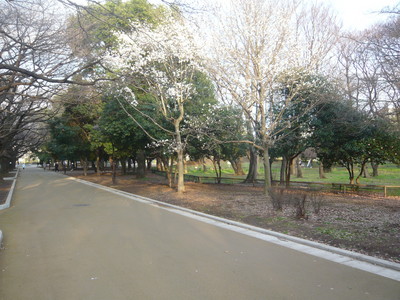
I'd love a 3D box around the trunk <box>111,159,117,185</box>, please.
[{"bbox_3d":[-5.936,1.475,22.200,0.330,1.784,0.330,0,-2,0],"label":"trunk"}]

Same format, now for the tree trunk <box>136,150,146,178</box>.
[{"bbox_3d":[-5.703,1.400,31.958,0.926,2.700,0.926,0,-2,0],"label":"tree trunk"}]

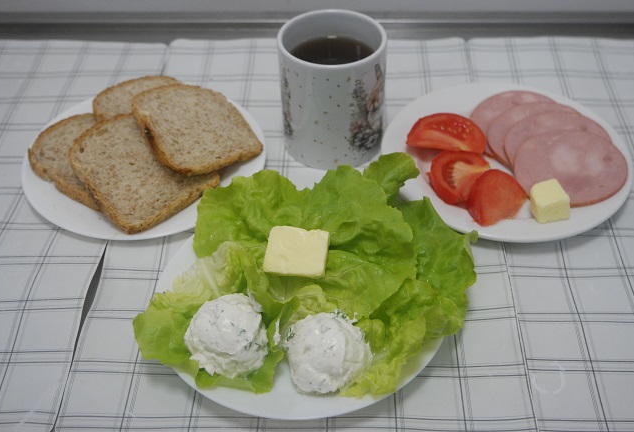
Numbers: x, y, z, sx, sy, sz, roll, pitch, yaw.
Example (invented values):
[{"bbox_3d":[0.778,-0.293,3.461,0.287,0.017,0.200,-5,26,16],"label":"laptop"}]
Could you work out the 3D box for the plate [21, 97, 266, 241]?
[{"bbox_3d":[-0.135,-0.041,0.630,0.188,0.020,0.188,-1,45,1],"label":"plate"}]

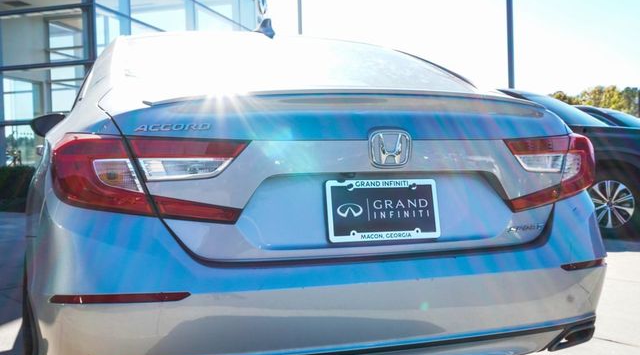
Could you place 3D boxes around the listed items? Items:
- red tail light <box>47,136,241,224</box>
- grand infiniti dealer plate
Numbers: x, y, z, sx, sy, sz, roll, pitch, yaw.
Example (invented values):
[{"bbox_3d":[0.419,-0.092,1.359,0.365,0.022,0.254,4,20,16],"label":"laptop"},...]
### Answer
[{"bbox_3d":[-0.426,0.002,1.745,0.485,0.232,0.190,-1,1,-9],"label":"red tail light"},{"bbox_3d":[0.169,0.085,1.809,0.312,0.160,0.015,-1,-8,-18],"label":"grand infiniti dealer plate"}]

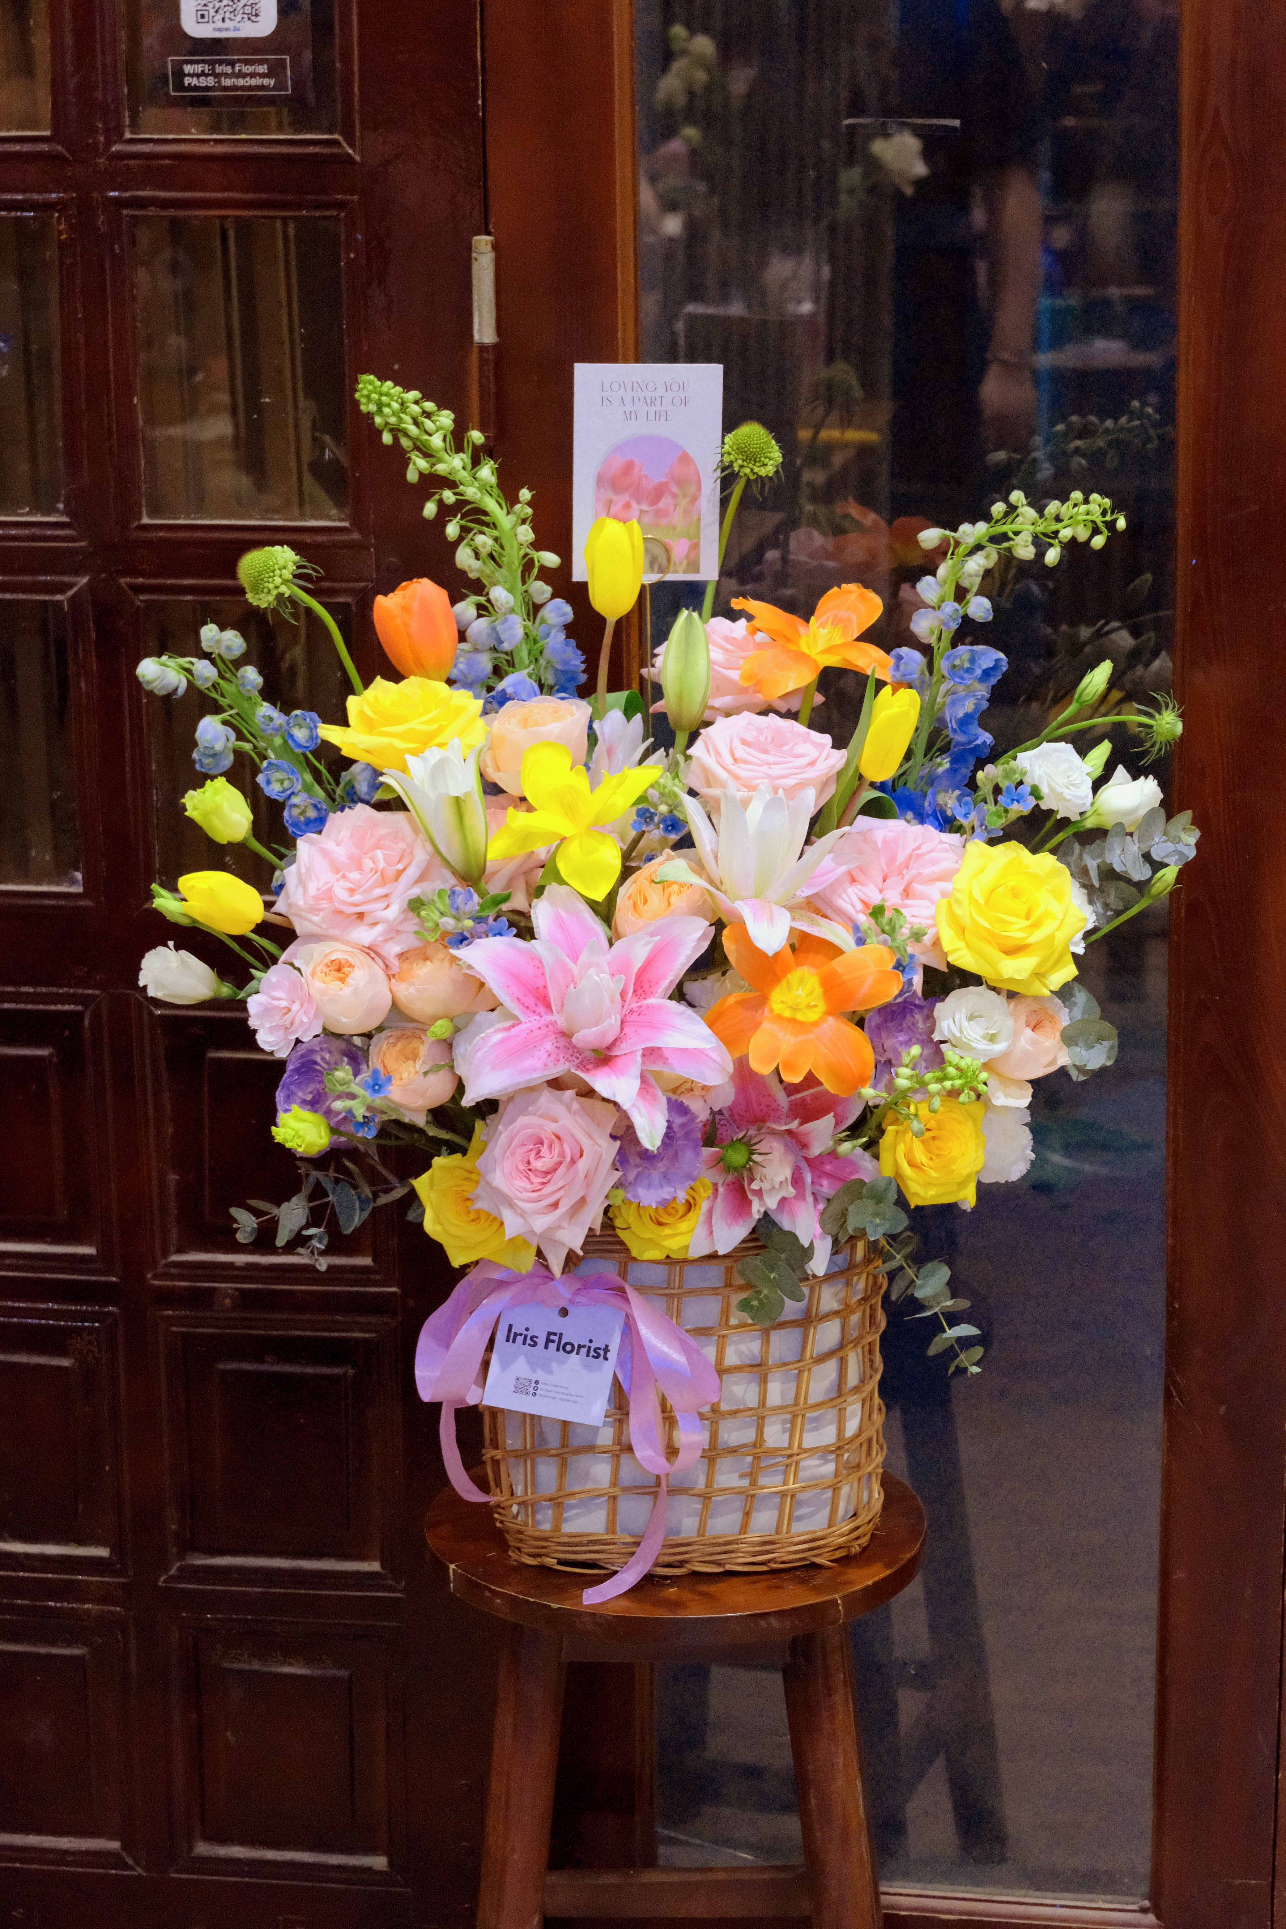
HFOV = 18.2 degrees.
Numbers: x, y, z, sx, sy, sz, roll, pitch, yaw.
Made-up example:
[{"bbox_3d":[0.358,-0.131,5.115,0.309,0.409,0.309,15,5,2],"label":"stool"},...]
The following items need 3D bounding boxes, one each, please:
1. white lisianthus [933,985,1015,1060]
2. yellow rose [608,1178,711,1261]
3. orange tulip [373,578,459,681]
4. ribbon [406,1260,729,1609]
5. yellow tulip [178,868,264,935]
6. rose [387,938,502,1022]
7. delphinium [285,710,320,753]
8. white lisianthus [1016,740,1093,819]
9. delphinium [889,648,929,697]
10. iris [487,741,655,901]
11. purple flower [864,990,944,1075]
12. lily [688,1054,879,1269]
[{"bbox_3d":[0.212,0.037,2.570,0.053,0.050,0.042,-3,-11,-10],"label":"white lisianthus"},{"bbox_3d":[0.011,0.160,2.560,0.067,0.064,0.050,-1,3,-2],"label":"yellow rose"},{"bbox_3d":[-0.141,-0.207,2.500,0.050,0.066,0.050,-12,13,0],"label":"orange tulip"},{"bbox_3d":[-0.047,0.284,2.504,0.192,0.210,0.100,0,12,3],"label":"ribbon"},{"bbox_3d":[-0.260,-0.038,2.470,0.055,0.038,0.038,18,0,-12],"label":"yellow tulip"},{"bbox_3d":[-0.122,0.010,2.420,0.062,0.056,0.055,2,-30,11],"label":"rose"},{"bbox_3d":[-0.220,-0.151,2.600,0.025,0.029,0.025,-1,-6,0],"label":"delphinium"},{"bbox_3d":[0.256,-0.114,2.500,0.050,0.048,0.039,-5,-9,-17],"label":"white lisianthus"},{"bbox_3d":[0.168,-0.184,2.540,0.029,0.029,0.027,-29,-31,20],"label":"delphinium"},{"bbox_3d":[-0.044,-0.087,2.430,0.100,0.096,0.065,-1,-16,0],"label":"iris"},{"bbox_3d":[0.158,0.046,2.450,0.057,0.061,0.048,-3,-5,-9],"label":"purple flower"},{"bbox_3d":[0.087,0.124,2.497,0.120,0.130,0.080,-3,9,-10],"label":"lily"}]

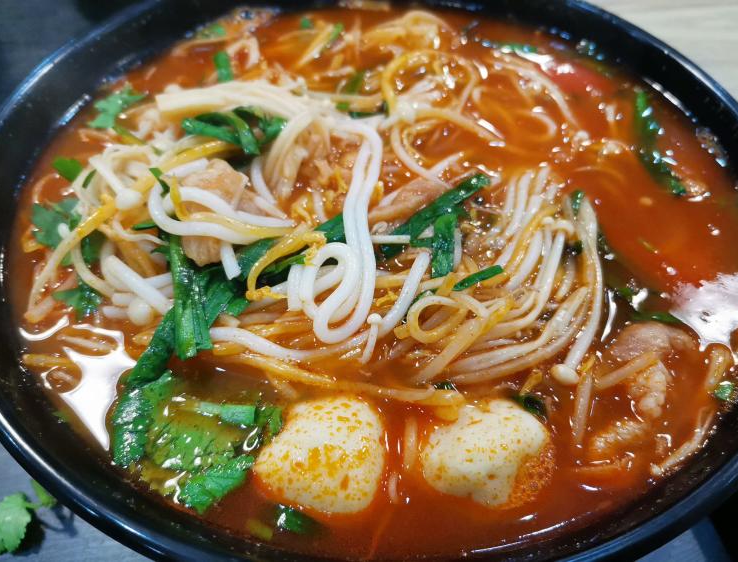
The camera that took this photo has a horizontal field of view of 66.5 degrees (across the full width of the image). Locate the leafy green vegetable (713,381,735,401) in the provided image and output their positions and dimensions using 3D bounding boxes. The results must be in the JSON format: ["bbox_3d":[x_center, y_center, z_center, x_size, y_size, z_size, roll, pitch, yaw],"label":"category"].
[{"bbox_3d":[0.093,0.029,0.147,0.004,0.002,0.006,21,55,15],"label":"leafy green vegetable"}]

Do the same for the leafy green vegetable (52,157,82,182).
[{"bbox_3d":[-0.092,-0.034,0.172,0.011,0.004,0.006,28,58,18],"label":"leafy green vegetable"}]

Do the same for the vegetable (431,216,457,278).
[{"bbox_3d":[0.020,-0.009,0.147,0.006,0.008,0.017,7,54,4],"label":"vegetable"}]

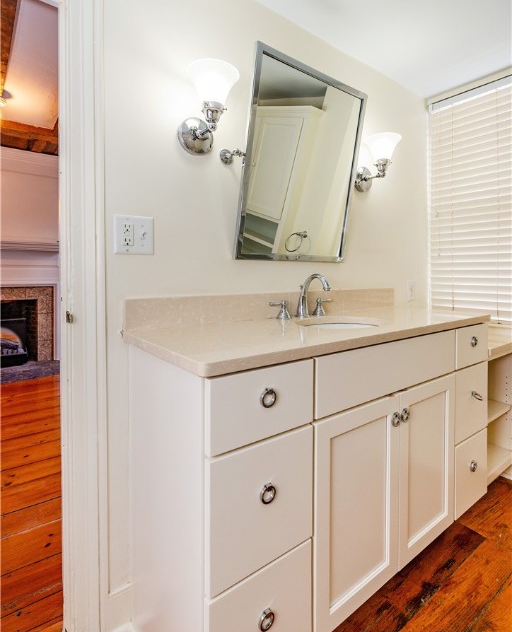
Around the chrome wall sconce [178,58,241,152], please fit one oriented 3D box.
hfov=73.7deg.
[{"bbox_3d":[-0.153,-0.666,1.100,0.168,0.233,0.222,-3,5,-35],"label":"chrome wall sconce"}]

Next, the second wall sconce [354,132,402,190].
[{"bbox_3d":[0.585,-0.731,1.626,0.168,0.233,0.222,-3,5,-35],"label":"second wall sconce"}]

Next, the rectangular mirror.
[{"bbox_3d":[0.200,-0.583,1.392,0.590,0.722,0.025,-3,15,-35],"label":"rectangular mirror"}]

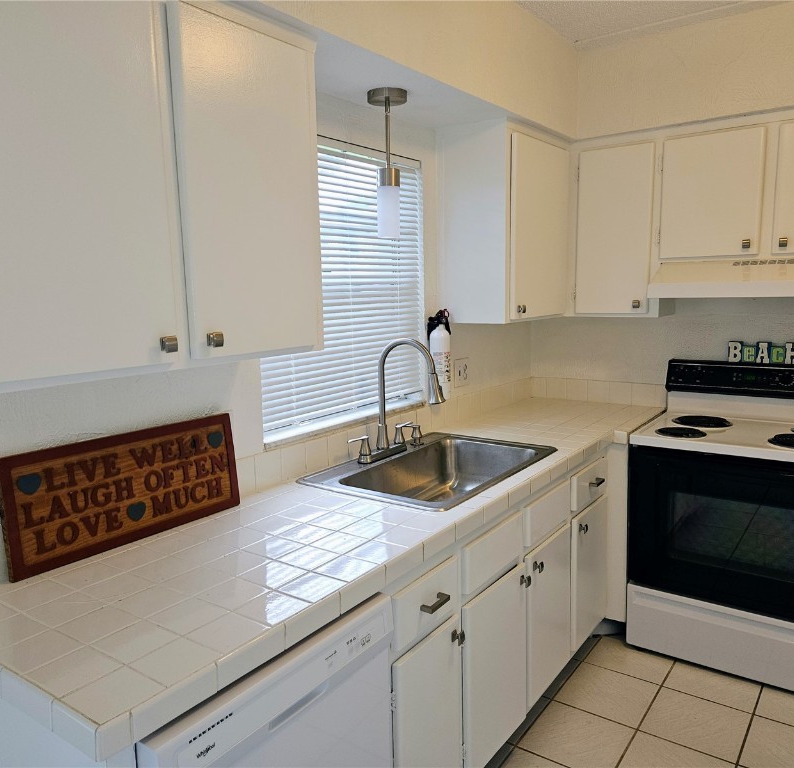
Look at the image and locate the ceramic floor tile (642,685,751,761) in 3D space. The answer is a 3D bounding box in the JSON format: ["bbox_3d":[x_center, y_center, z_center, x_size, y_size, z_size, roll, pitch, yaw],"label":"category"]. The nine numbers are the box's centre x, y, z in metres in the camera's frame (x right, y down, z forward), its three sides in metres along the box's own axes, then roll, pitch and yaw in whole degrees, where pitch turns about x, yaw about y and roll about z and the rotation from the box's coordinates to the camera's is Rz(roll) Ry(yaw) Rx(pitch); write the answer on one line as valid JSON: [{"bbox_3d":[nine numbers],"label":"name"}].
[{"bbox_3d":[1.040,1.180,2.364,0.305,0.010,0.305,5,10,35],"label":"ceramic floor tile"}]

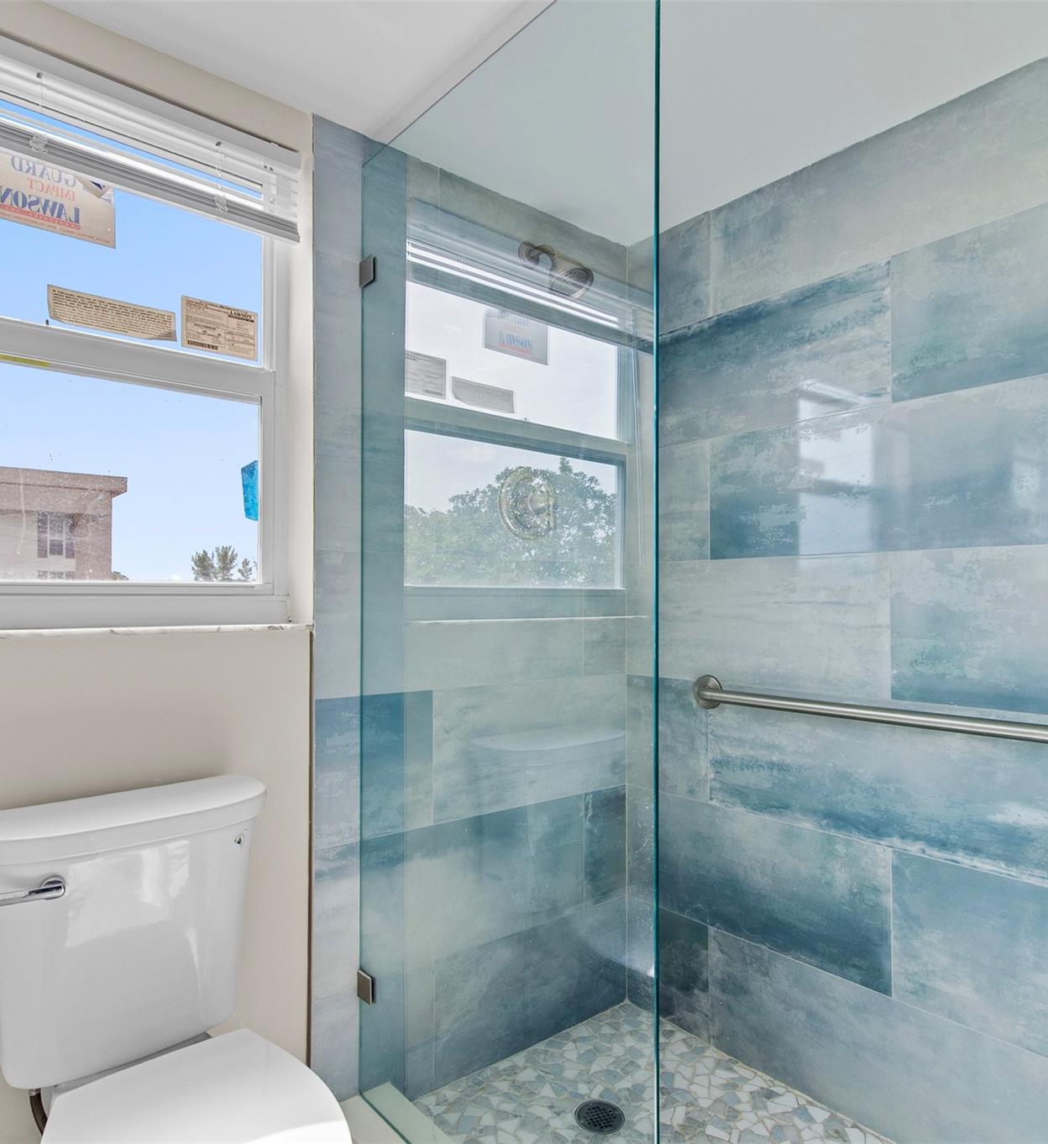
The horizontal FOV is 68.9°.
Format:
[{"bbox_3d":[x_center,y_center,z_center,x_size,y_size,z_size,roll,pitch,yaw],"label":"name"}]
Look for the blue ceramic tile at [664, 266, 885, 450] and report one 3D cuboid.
[{"bbox_3d":[0.529,-0.498,1.848,0.010,0.302,0.706,2,-2,-41],"label":"blue ceramic tile"}]

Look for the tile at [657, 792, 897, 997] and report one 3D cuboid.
[{"bbox_3d":[0.518,0.718,1.818,0.010,0.302,0.706,2,-2,-41],"label":"tile"}]

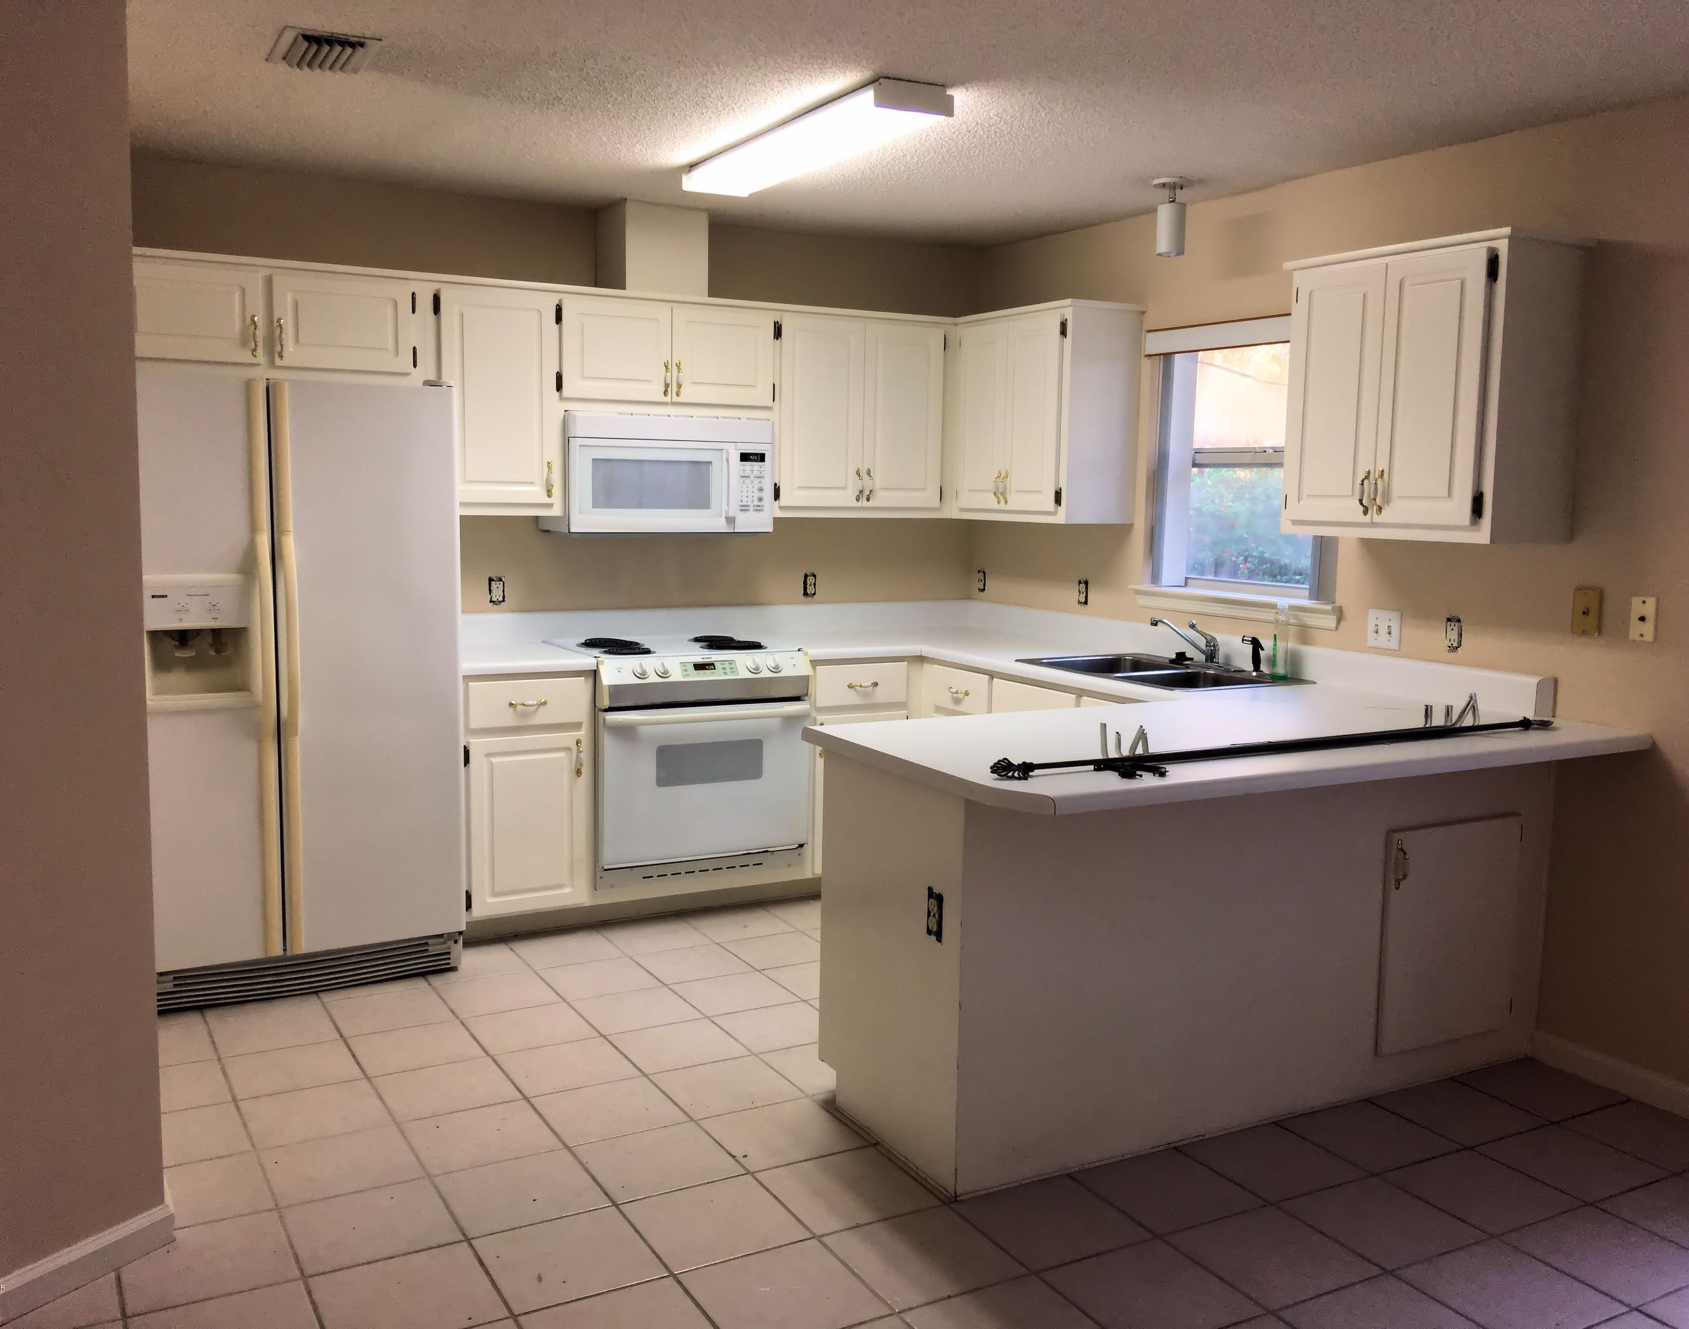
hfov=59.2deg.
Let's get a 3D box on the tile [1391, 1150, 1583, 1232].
[{"bbox_3d":[1.368,1.135,3.194,0.298,0.012,0.298,-3,8,-29],"label":"tile"}]

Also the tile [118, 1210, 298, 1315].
[{"bbox_3d":[-1.215,1.139,2.833,0.300,0.010,0.300,-3,8,-29],"label":"tile"}]

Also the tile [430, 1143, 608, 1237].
[{"bbox_3d":[-0.676,1.106,3.105,0.298,0.012,0.298,-3,8,-29],"label":"tile"}]

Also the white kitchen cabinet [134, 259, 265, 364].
[{"bbox_3d":[-2.019,-1.053,4.531,0.408,0.276,0.338,-3,8,-29],"label":"white kitchen cabinet"}]

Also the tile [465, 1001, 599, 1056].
[{"bbox_3d":[-0.858,0.999,4.061,0.302,0.010,0.302,-3,7,-29],"label":"tile"}]

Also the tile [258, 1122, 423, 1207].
[{"bbox_3d":[-1.096,1.094,3.243,0.300,0.010,0.300,-3,8,-29],"label":"tile"}]

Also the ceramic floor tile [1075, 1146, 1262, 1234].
[{"bbox_3d":[0.689,1.128,3.177,0.295,0.010,0.295,-3,8,-29],"label":"ceramic floor tile"}]

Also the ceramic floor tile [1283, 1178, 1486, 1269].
[{"bbox_3d":[1.105,1.149,3.060,0.295,0.010,0.295,-3,8,-29],"label":"ceramic floor tile"}]

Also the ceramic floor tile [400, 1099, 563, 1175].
[{"bbox_3d":[-0.822,1.073,3.366,0.298,0.012,0.298,-3,8,-29],"label":"ceramic floor tile"}]

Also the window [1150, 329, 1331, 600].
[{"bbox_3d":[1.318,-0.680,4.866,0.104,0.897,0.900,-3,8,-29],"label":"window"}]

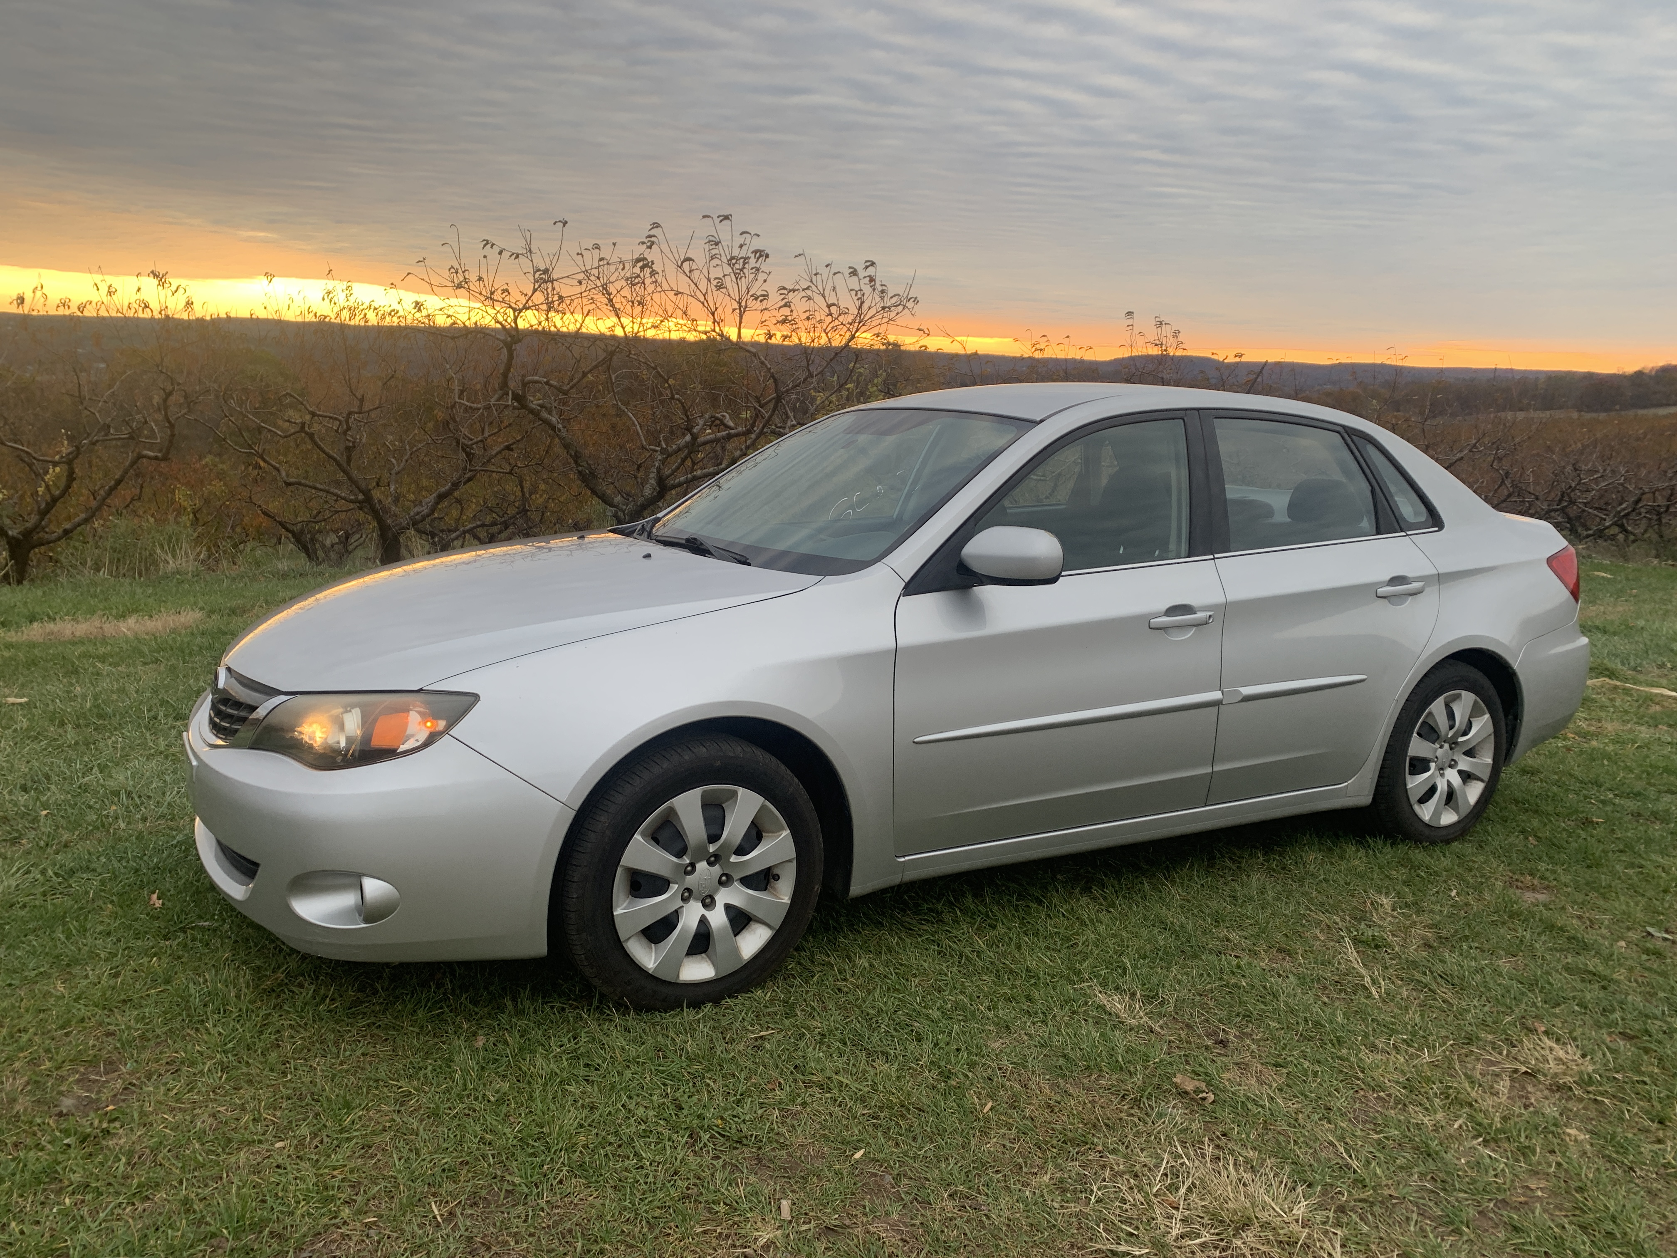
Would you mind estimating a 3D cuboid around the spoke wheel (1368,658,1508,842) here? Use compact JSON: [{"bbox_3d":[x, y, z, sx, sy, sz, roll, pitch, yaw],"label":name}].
[{"bbox_3d":[1.948,0.408,4.168,0.625,0.625,0.210,-4,10,-29],"label":"spoke wheel"}]

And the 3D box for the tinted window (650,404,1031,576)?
[{"bbox_3d":[-0.087,-0.426,3.729,0.850,0.100,1.350,-36,24,-20],"label":"tinted window"}]

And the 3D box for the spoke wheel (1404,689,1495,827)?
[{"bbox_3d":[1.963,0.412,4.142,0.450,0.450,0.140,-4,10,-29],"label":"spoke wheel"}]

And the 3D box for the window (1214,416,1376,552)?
[{"bbox_3d":[1.344,-0.426,3.723,0.610,0.390,0.040,-4,-12,-29],"label":"window"}]

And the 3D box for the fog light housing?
[{"bbox_3d":[-1.018,0.555,2.612,0.280,0.120,0.120,8,11,35],"label":"fog light housing"}]

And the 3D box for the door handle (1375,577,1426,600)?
[{"bbox_3d":[1.690,-0.121,3.781,0.225,0.045,0.050,-4,10,-29],"label":"door handle"}]

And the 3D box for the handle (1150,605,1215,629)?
[{"bbox_3d":[0.922,-0.029,3.351,0.235,0.045,0.050,-4,10,-29],"label":"handle"}]

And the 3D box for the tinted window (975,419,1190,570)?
[{"bbox_3d":[0.650,-0.357,3.333,0.780,0.430,0.040,-4,-12,-29],"label":"tinted window"}]

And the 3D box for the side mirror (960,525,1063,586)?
[{"bbox_3d":[0.412,-0.177,3.032,0.160,0.145,0.200,-4,10,-29],"label":"side mirror"}]

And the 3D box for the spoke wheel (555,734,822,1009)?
[{"bbox_3d":[-0.332,0.555,2.887,0.625,0.625,0.210,-4,10,-30],"label":"spoke wheel"}]

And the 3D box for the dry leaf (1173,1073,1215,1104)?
[{"bbox_3d":[0.717,0.929,2.538,0.065,0.030,0.095,-4,10,-29],"label":"dry leaf"}]

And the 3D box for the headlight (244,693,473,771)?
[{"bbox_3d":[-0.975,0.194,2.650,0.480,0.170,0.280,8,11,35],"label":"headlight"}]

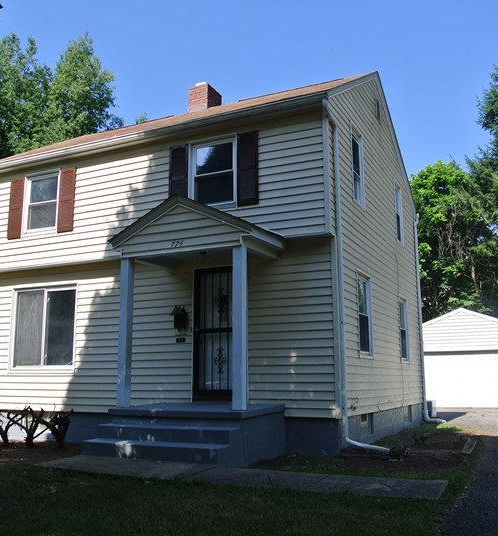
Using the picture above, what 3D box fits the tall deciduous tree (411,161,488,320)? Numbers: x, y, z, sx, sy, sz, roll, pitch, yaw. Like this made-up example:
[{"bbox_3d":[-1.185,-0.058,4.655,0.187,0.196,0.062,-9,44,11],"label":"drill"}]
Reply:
[{"bbox_3d":[10.572,0.410,32.011,6.200,12.900,6.200,-5,-12,25],"label":"tall deciduous tree"}]

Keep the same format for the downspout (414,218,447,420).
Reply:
[{"bbox_3d":[4.433,1.133,14.793,0.507,5.203,0.310,-5,-12,25],"label":"downspout"}]

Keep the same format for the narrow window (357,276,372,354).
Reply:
[{"bbox_3d":[2.005,0.815,10.320,0.095,1.428,0.851,-5,-12,25],"label":"narrow window"}]

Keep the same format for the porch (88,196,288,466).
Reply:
[{"bbox_3d":[-0.980,0.788,8.867,2.520,3.758,2.124,-5,-12,25],"label":"porch"}]

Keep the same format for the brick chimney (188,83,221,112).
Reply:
[{"bbox_3d":[-1.053,-3.909,14.562,0.525,0.765,0.679,-5,-12,25],"label":"brick chimney"}]

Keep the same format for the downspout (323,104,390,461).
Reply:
[{"bbox_3d":[1.515,0.000,8.675,0.679,5.151,0.705,-5,-12,25],"label":"downspout"}]

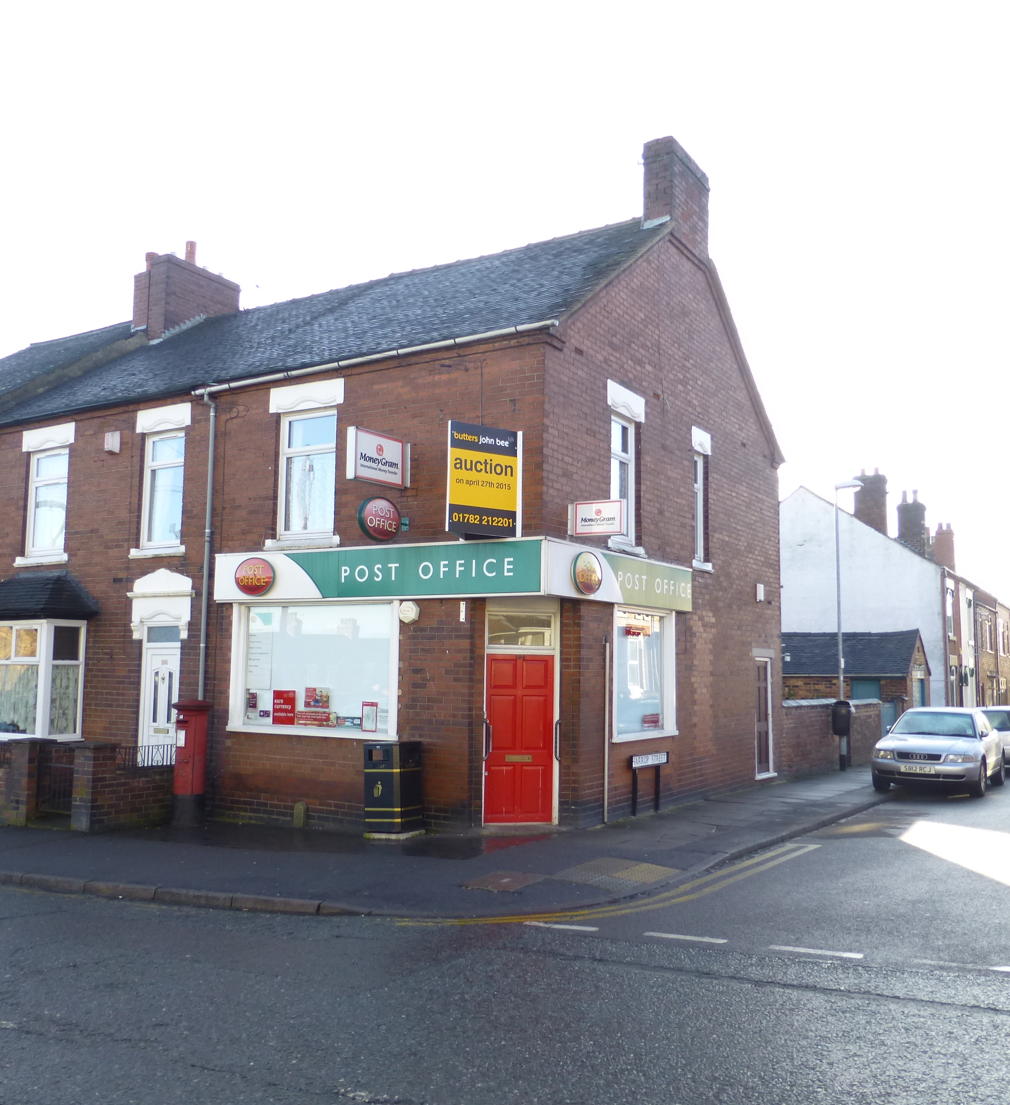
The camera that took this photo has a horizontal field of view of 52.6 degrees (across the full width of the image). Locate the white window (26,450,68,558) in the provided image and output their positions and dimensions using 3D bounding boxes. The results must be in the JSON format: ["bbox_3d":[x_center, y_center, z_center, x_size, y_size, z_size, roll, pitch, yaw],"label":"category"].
[{"bbox_3d":[-7.344,-0.788,16.545,1.094,1.731,0.100,-3,-7,32],"label":"white window"}]

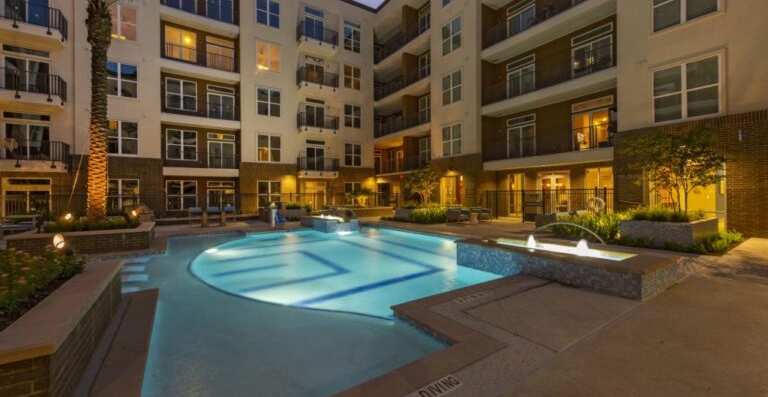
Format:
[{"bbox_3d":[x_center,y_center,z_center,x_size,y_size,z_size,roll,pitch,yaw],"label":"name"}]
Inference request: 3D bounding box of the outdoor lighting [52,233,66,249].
[{"bbox_3d":[-3.720,0.500,3.450,0.160,0.190,0.180,0,1,3],"label":"outdoor lighting"}]

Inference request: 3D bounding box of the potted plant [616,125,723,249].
[{"bbox_3d":[9.239,-0.402,9.535,2.700,3.400,2.050,-1,1,-34],"label":"potted plant"}]

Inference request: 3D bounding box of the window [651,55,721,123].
[{"bbox_3d":[10.883,-3.880,10.804,0.120,1.950,1.710,-1,1,-34],"label":"window"}]

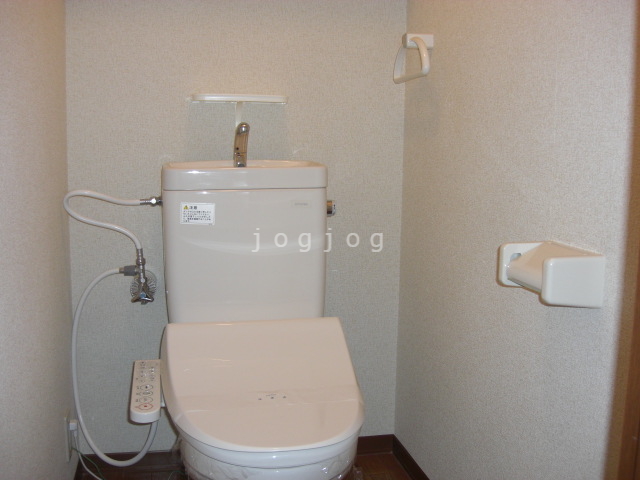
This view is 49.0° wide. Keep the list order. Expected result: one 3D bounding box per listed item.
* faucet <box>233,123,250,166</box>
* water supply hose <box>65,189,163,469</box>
[{"bbox_3d":[-0.193,-0.229,1.728,0.034,0.117,0.110,-1,8,-12],"label":"faucet"},{"bbox_3d":[-0.477,0.188,1.626,0.240,0.615,0.360,-1,8,-12],"label":"water supply hose"}]

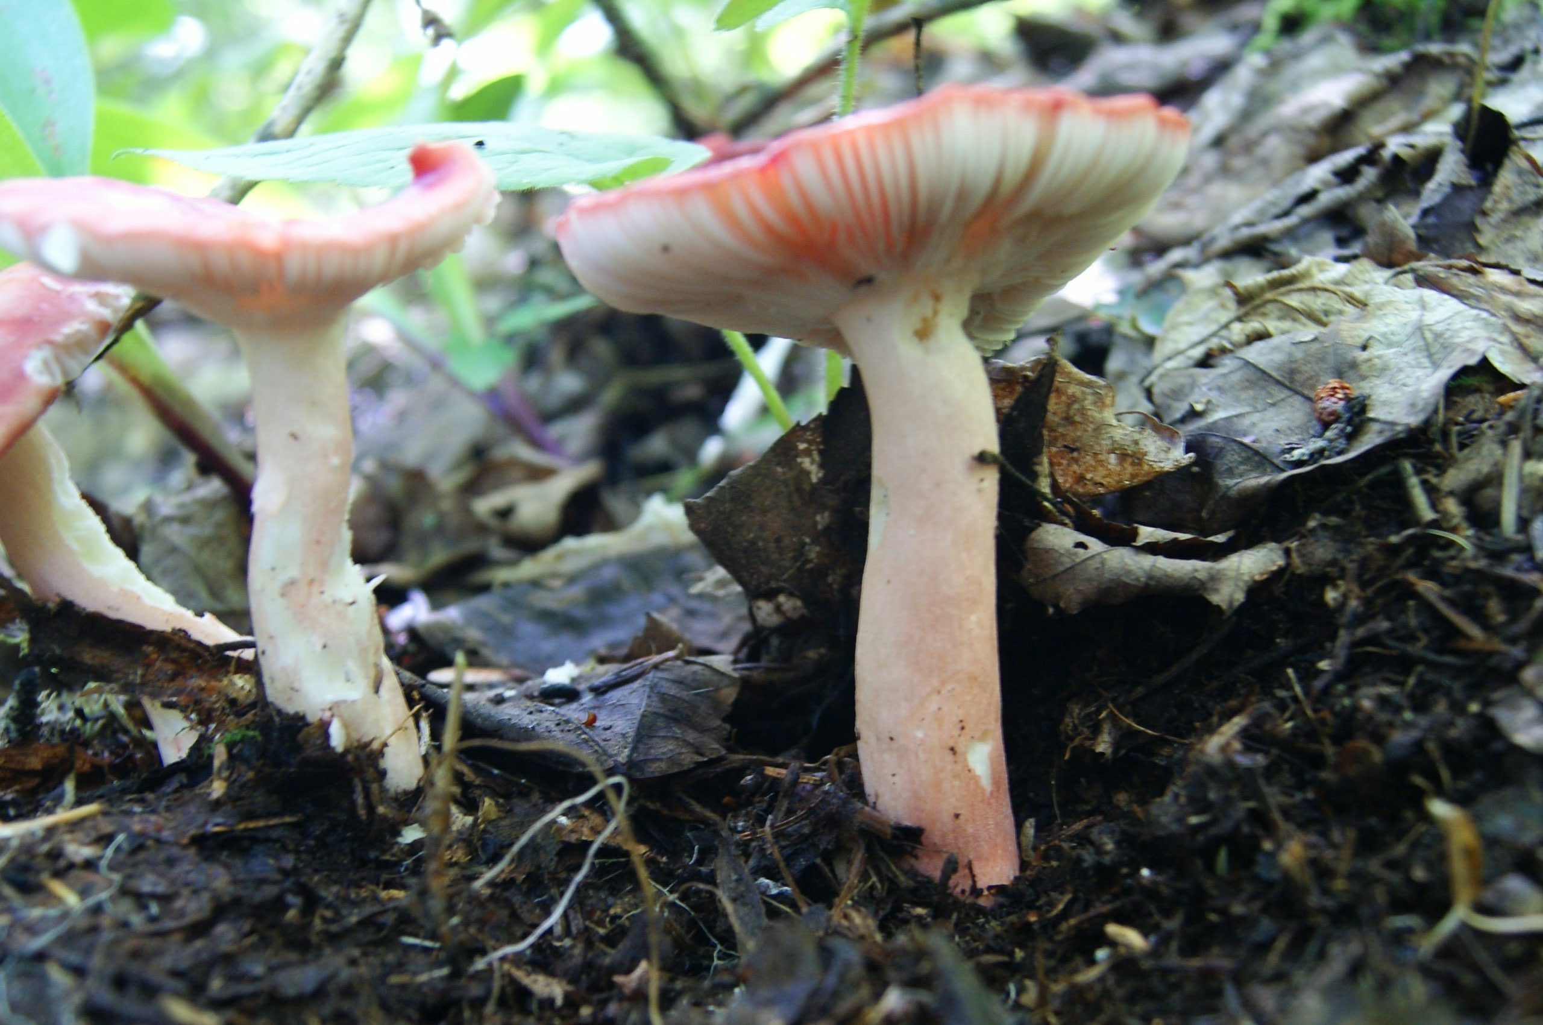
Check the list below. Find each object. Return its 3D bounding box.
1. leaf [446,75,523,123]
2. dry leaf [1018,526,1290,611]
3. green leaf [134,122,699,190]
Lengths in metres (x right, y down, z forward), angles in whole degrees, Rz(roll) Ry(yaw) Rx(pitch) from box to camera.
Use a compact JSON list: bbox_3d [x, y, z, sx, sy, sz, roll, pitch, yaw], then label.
[{"bbox_3d":[-0.091,-0.129,0.450,0.028,0.020,0.025,0,7,0],"label":"leaf"},{"bbox_3d":[0.069,0.010,0.255,0.048,0.016,0.027,0,7,0],"label":"dry leaf"},{"bbox_3d":[-0.072,-0.073,0.290,0.119,0.013,0.042,0,23,0],"label":"green leaf"}]

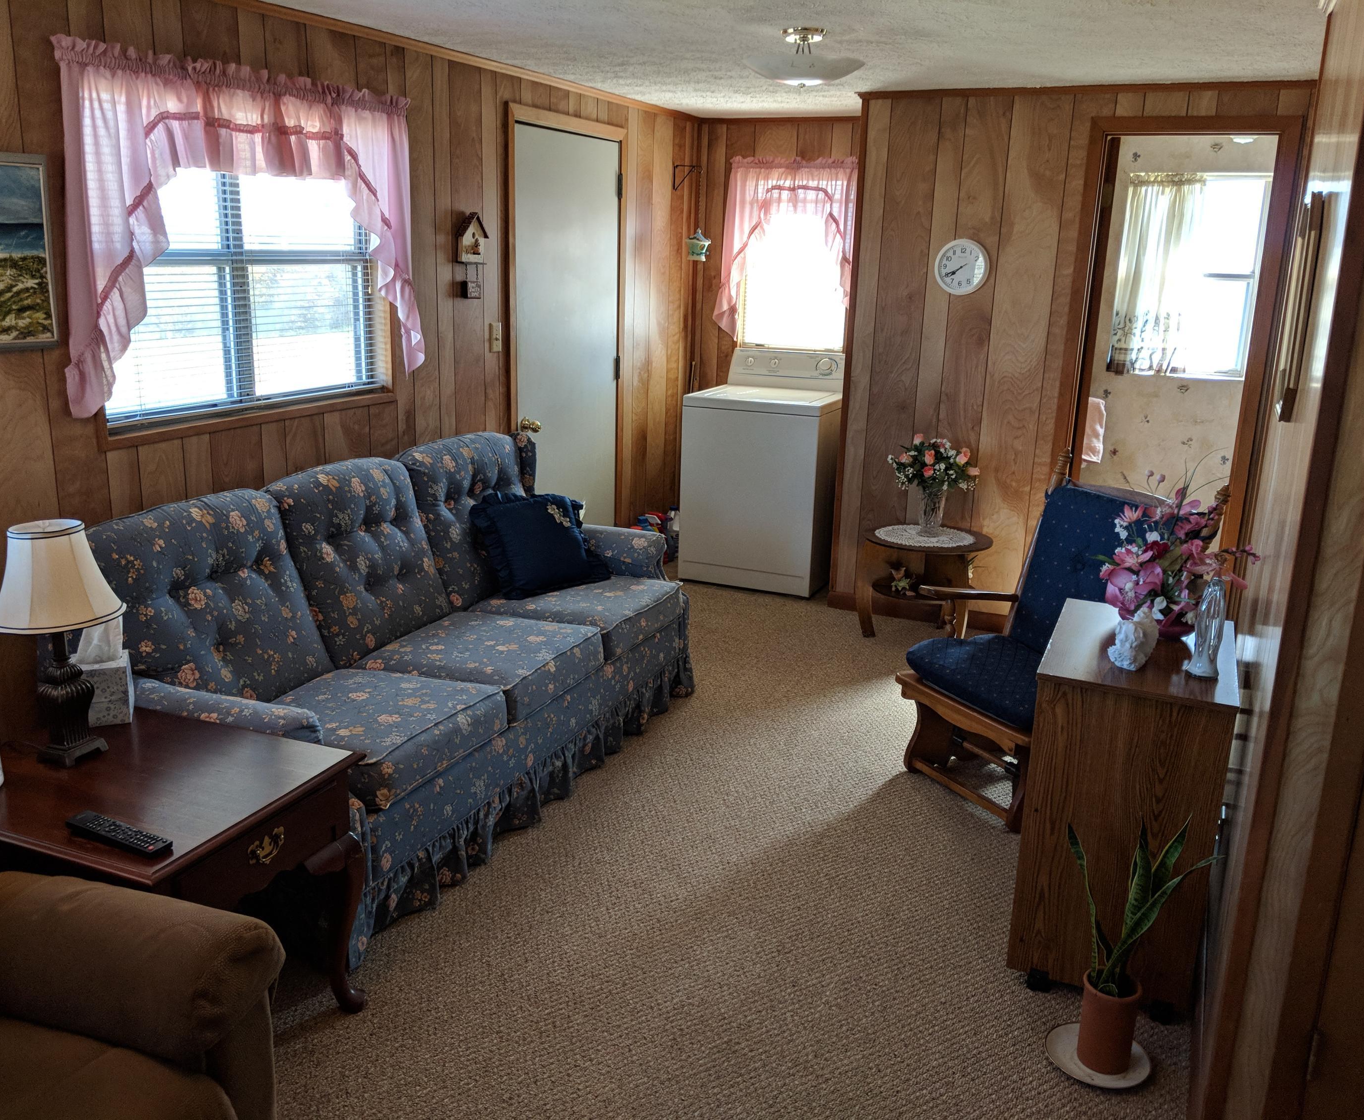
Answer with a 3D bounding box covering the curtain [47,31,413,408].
[{"bbox_3d":[-1.166,-0.906,3.291,0.120,0.870,1.330,8,17,23],"label":"curtain"}]

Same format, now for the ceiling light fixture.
[{"bbox_3d":[0.358,-1.459,3.402,0.350,0.165,0.350,8,17,23],"label":"ceiling light fixture"}]

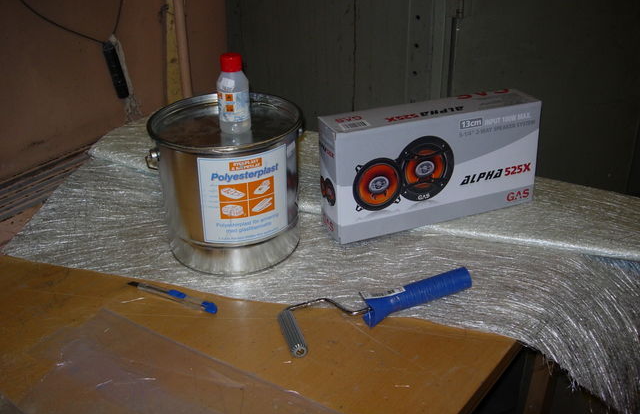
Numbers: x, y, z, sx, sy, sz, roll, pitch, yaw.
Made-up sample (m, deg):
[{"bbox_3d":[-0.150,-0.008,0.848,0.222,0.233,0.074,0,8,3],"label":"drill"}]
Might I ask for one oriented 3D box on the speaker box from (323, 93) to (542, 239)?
[{"bbox_3d":[0.161,-0.062,1.011,0.315,0.163,0.066,-11,26,-17],"label":"speaker box"}]

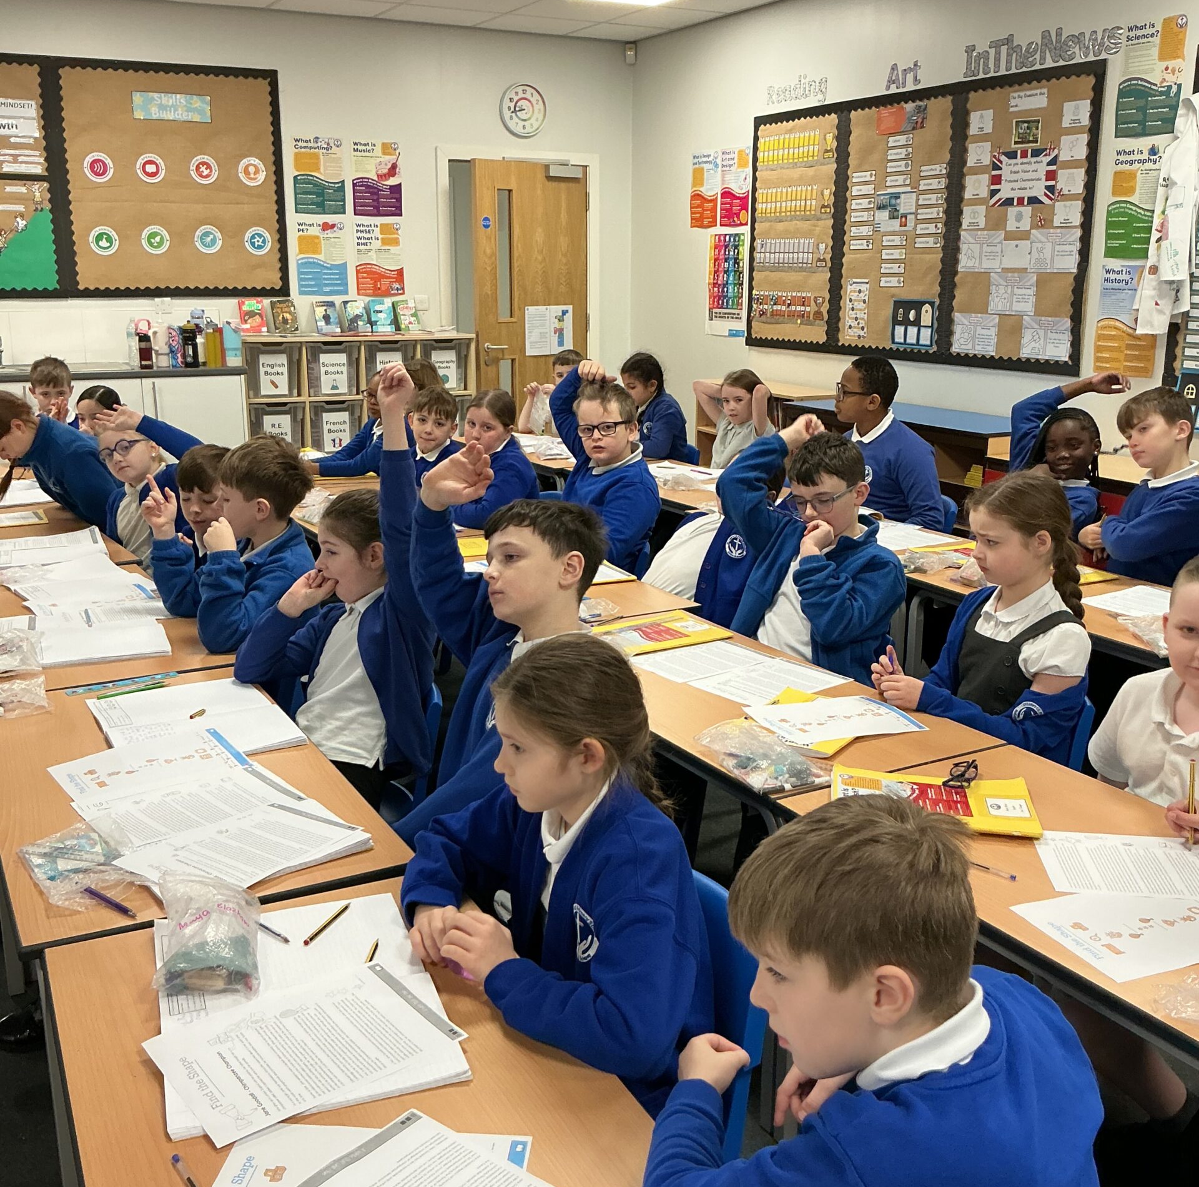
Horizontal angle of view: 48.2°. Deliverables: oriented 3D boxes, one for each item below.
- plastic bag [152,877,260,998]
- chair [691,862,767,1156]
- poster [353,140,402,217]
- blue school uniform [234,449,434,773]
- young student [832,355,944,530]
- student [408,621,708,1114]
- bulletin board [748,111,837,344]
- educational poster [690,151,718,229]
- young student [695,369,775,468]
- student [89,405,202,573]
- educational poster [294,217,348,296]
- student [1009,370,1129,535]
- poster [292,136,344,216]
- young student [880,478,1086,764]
[{"bbox_3d":[-0.475,0.409,1.635,0.130,0.100,0.120,1,14,3],"label":"plastic bag"},{"bbox_3d":[-0.035,0.752,1.788,0.480,0.700,0.470,-7,16,-27],"label":"chair"},{"bbox_3d":[-1.284,-2.394,7.743,0.297,0.418,0.005,-7,16,-27],"label":"poster"},{"bbox_3d":[-0.494,0.027,2.556,0.360,0.620,0.430,-10,18,-36],"label":"blue school uniform"},{"bbox_3d":[0.892,-0.225,4.718,0.610,1.175,0.430,-6,16,-24],"label":"young student"},{"bbox_3d":[-0.066,0.580,1.652,0.460,1.085,0.450,-7,16,-26],"label":"student"},{"bbox_3d":[1.003,-1.896,7.040,0.025,1.210,0.790,-7,16,-27],"label":"bulletin board"},{"bbox_3d":[0.604,-2.323,7.719,0.010,0.420,0.297,-7,16,-26],"label":"educational poster"},{"bbox_3d":[0.514,-0.369,5.502,0.440,1.065,0.580,10,17,33],"label":"young student"},{"bbox_3d":[-1.316,-0.019,3.998,0.450,1.090,0.570,9,17,31],"label":"student"},{"bbox_3d":[-1.595,-1.931,7.699,0.300,0.420,0.010,-7,16,-27],"label":"educational poster"},{"bbox_3d":[1.469,-0.128,4.336,0.420,1.160,0.460,14,20,43],"label":"student"},{"bbox_3d":[-1.588,-2.371,7.620,0.292,0.418,0.006,-7,16,-27],"label":"poster"},{"bbox_3d":[0.752,0.319,2.641,0.470,1.115,0.440,-6,16,-24],"label":"young student"}]

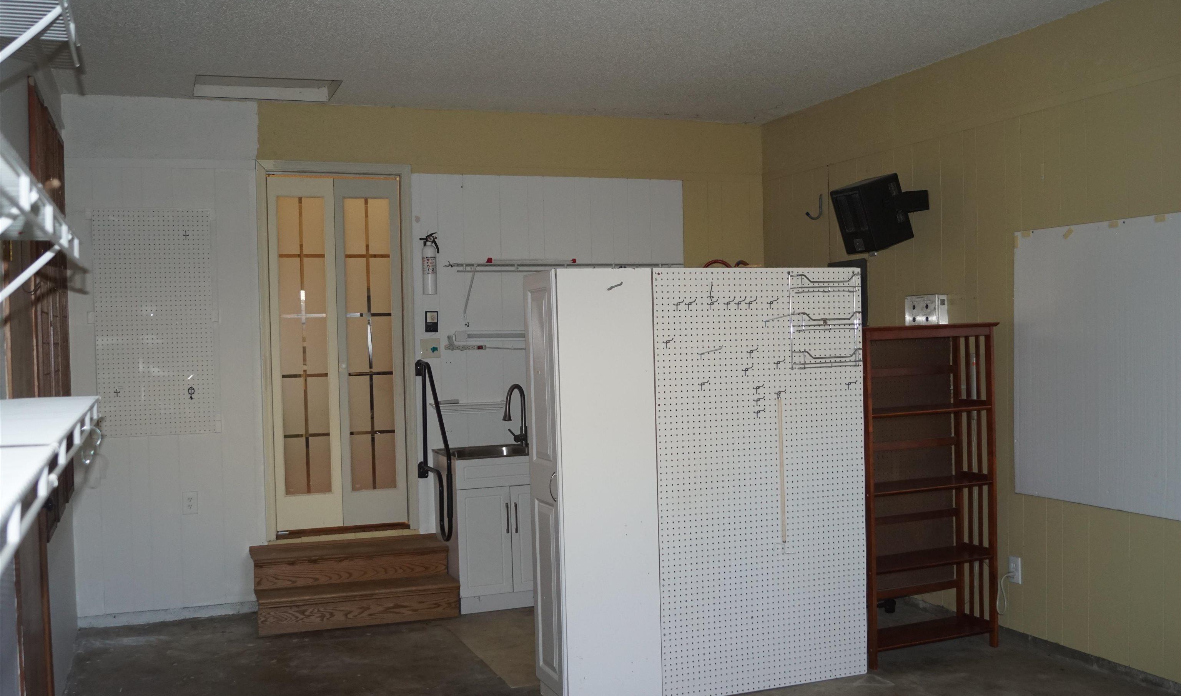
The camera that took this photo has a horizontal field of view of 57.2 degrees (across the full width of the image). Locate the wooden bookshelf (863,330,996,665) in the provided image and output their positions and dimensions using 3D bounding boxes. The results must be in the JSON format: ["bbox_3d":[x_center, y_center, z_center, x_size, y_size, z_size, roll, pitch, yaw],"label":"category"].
[{"bbox_3d":[1.489,0.649,4.974,0.755,1.510,0.315,-2,1,-21],"label":"wooden bookshelf"}]

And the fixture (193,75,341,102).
[{"bbox_3d":[-1.693,-1.382,5.647,0.710,0.085,0.530,-2,2,-20],"label":"fixture"}]

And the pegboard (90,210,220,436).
[{"bbox_3d":[-2.304,-0.135,5.727,0.625,1.220,0.020,-2,1,-21],"label":"pegboard"}]

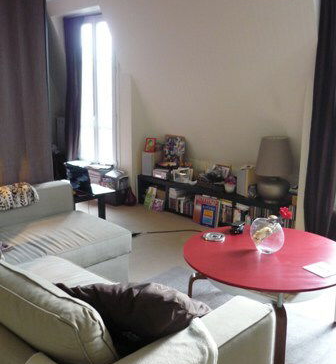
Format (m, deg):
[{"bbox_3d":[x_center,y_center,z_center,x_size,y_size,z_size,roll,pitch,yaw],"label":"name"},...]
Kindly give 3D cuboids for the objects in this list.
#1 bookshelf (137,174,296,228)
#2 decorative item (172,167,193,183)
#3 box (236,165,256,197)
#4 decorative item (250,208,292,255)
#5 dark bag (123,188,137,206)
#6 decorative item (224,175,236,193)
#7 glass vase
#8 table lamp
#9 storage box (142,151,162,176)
[{"bbox_3d":[0.435,0.234,4.838,0.280,0.368,2.100,-11,17,-42],"label":"bookshelf"},{"bbox_3d":[0.166,-0.087,5.030,0.210,0.175,0.110,7,14,29],"label":"decorative item"},{"bbox_3d":[0.835,0.001,4.370,0.240,0.290,0.105,-11,17,-42],"label":"box"},{"bbox_3d":[0.662,0.306,2.741,0.250,0.250,0.210,3,13,11],"label":"decorative item"},{"bbox_3d":[-0.422,0.147,4.741,0.165,0.215,0.130,0,12,-5],"label":"dark bag"},{"bbox_3d":[0.654,0.027,4.482,0.125,0.190,0.125,0,12,0],"label":"decorative item"},{"bbox_3d":[0.638,0.327,2.728,0.205,0.215,0.205,3,13,11],"label":"glass vase"},{"bbox_3d":[1.045,-0.107,4.120,0.345,0.610,0.345,-11,17,-42],"label":"table lamp"},{"bbox_3d":[-0.197,-0.238,5.420,0.230,0.300,0.130,-11,17,-42],"label":"storage box"}]

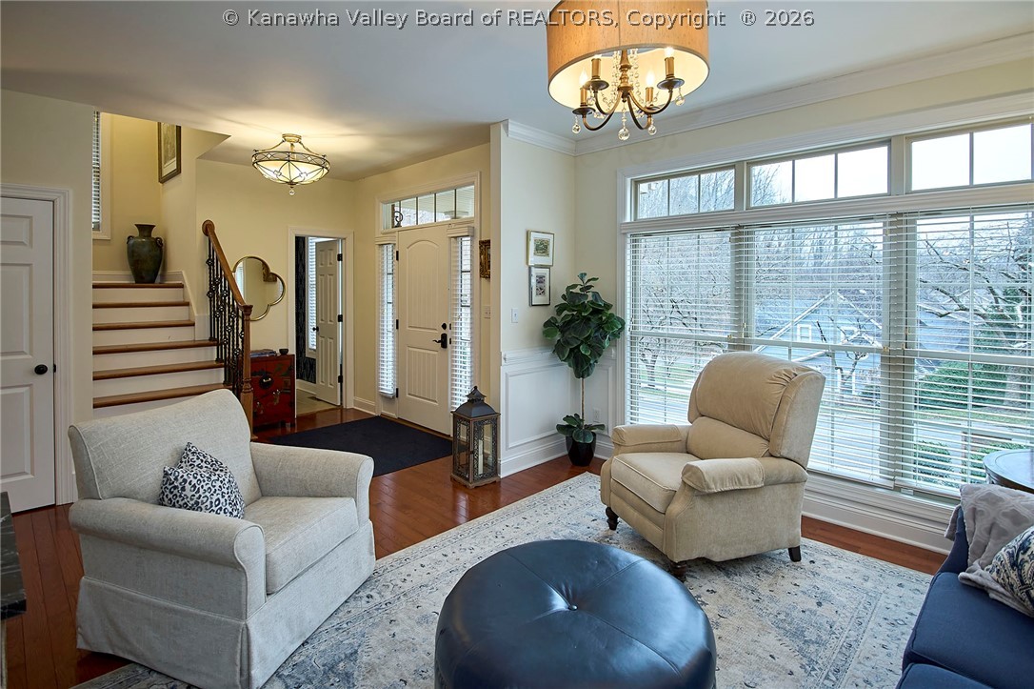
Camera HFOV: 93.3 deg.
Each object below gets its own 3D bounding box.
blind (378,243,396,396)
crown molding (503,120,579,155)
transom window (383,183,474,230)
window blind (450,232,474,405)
[{"bbox_3d":[-1.437,-0.266,5.350,0.070,1.680,0.350,-4,6,-45],"label":"blind"},{"bbox_3d":[0.228,-1.682,4.038,0.075,0.101,0.936,4,5,43],"label":"crown molding"},{"bbox_3d":[-0.949,-1.361,4.958,1.539,0.306,0.090,4,5,43],"label":"transom window"},{"bbox_3d":[-0.514,-0.164,4.480,0.060,1.650,0.330,-4,6,-45],"label":"window blind"}]

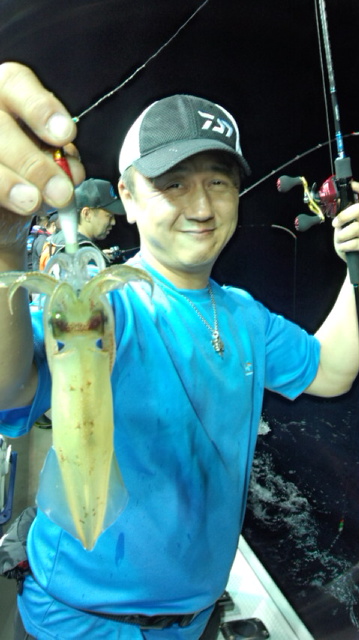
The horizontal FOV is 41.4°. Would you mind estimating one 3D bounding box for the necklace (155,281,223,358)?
[{"bbox_3d":[0.026,-0.025,0.785,0.140,0.155,0.125,-9,15,-30],"label":"necklace"}]

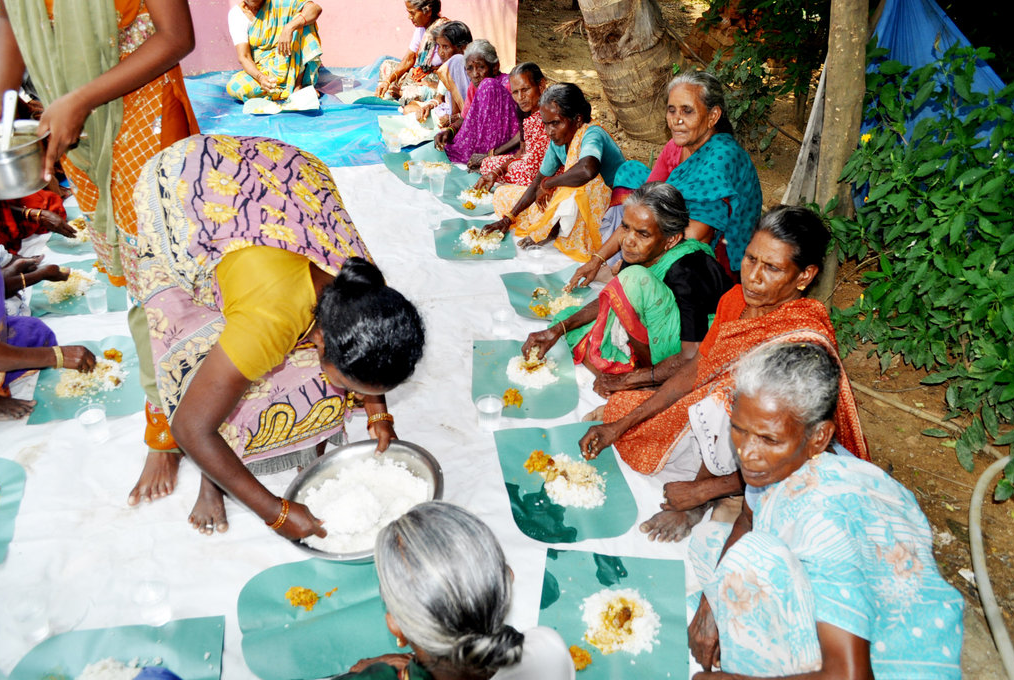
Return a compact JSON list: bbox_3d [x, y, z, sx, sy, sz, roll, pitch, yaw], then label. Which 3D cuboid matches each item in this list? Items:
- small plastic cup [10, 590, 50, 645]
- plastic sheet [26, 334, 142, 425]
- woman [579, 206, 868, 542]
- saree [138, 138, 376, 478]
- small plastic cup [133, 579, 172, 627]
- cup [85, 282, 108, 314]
[{"bbox_3d":[-0.996,0.585,1.606,0.069,0.087,0.069,1,34,-1],"label":"small plastic cup"},{"bbox_3d":[-1.187,0.101,2.199,0.295,0.020,0.441,-11,32,-18],"label":"plastic sheet"},{"bbox_3d":[0.500,0.028,1.663,0.600,0.690,0.520,-12,32,-19],"label":"woman"},{"bbox_3d":[-0.539,-0.043,1.758,0.600,0.830,0.450,28,43,34],"label":"saree"},{"bbox_3d":[-0.755,0.567,1.640,0.069,0.087,0.069,1,34,-1],"label":"small plastic cup"},{"bbox_3d":[-1.415,-0.141,2.656,0.069,0.087,0.069,1,34,-1],"label":"cup"}]

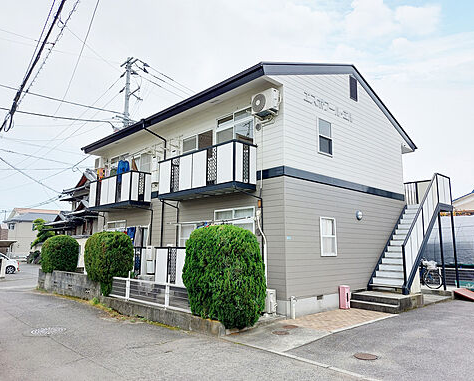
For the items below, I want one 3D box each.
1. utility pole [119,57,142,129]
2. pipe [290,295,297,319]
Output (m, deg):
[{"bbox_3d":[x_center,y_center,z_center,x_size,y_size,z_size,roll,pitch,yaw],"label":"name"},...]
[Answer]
[{"bbox_3d":[-6.393,-1.664,20.126,1.150,12.600,1.300,8,-11,-43],"label":"utility pole"},{"bbox_3d":[1.327,2.754,8.274,0.120,0.530,0.110,8,-11,-43],"label":"pipe"}]

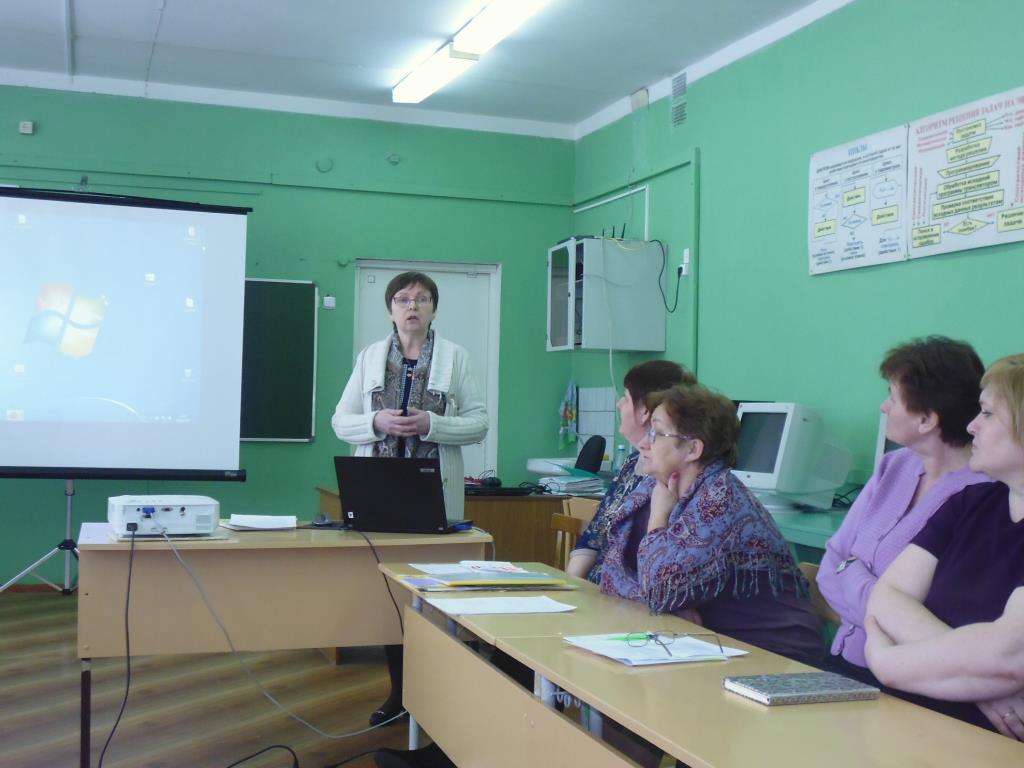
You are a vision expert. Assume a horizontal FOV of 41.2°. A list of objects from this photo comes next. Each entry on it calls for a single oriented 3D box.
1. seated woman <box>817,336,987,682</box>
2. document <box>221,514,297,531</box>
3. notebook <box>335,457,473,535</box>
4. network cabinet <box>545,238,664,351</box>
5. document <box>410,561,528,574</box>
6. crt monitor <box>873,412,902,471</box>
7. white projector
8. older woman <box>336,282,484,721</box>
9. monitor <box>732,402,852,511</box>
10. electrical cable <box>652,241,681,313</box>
[{"bbox_3d":[0.727,0.542,2.796,0.720,1.280,0.520,2,-2,-27],"label":"seated woman"},{"bbox_3d":[-0.806,0.439,4.359,0.210,0.030,0.310,1,-2,-20],"label":"document"},{"bbox_3d":[-0.325,0.341,4.137,0.335,0.235,0.290,0,-2,18],"label":"notebook"},{"bbox_3d":[0.581,-0.528,8.417,0.550,0.660,0.580,1,-2,-20],"label":"network cabinet"},{"bbox_3d":[-0.117,0.479,3.587,0.280,0.010,0.230,1,-2,-20],"label":"document"},{"bbox_3d":[1.487,0.274,4.473,0.420,0.430,0.370,1,-2,-20],"label":"crt monitor"},{"bbox_3d":[-1.012,0.379,3.956,0.290,0.100,0.225,2,-2,-22],"label":"white projector"},{"bbox_3d":[-0.383,0.409,4.989,0.550,1.640,0.380,1,-2,-5],"label":"older woman"},{"bbox_3d":[1.146,0.296,5.455,0.420,0.430,0.370,2,-2,-24],"label":"monitor"},{"bbox_3d":[0.924,-0.651,8.140,0.120,0.440,0.250,1,-2,-20],"label":"electrical cable"}]

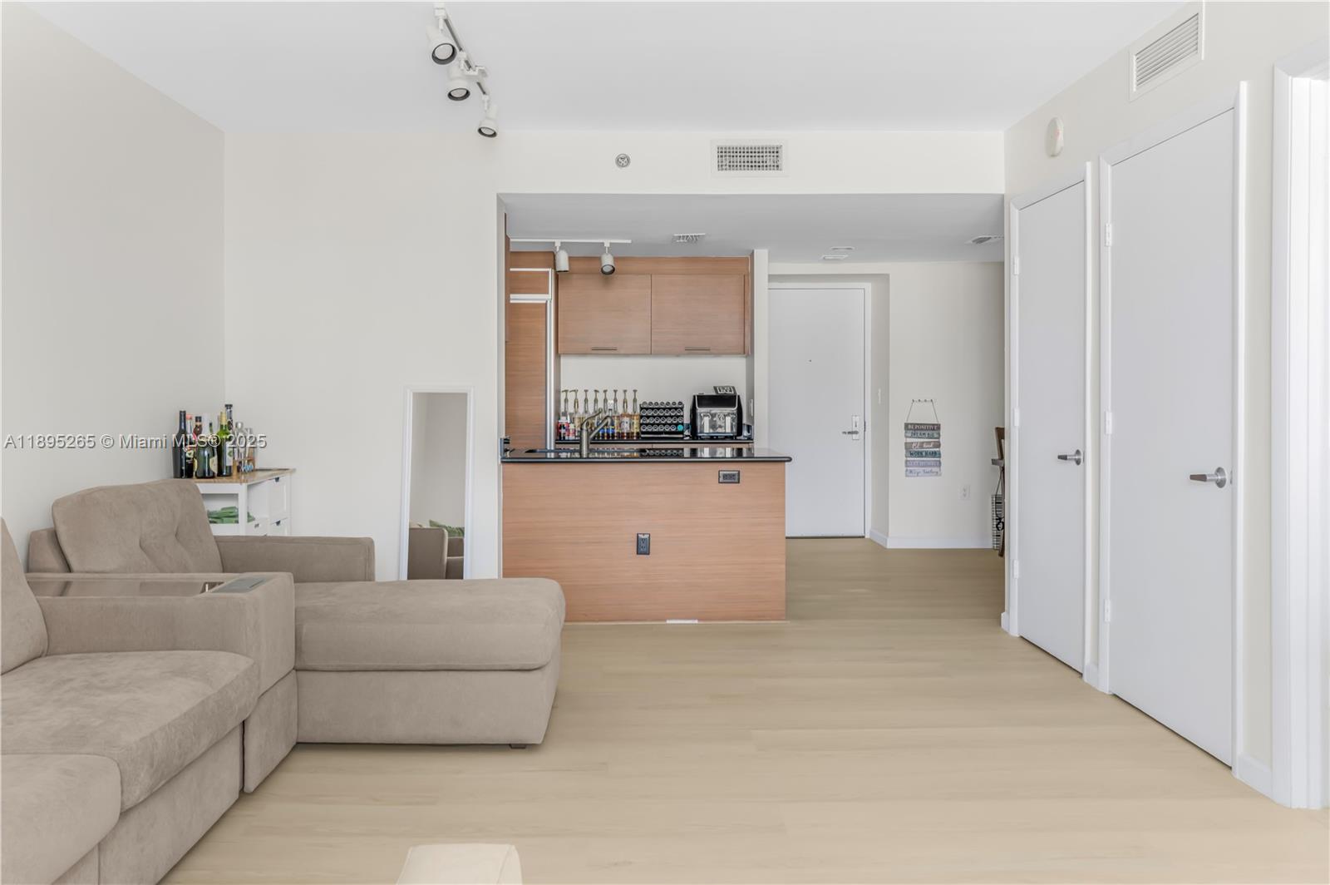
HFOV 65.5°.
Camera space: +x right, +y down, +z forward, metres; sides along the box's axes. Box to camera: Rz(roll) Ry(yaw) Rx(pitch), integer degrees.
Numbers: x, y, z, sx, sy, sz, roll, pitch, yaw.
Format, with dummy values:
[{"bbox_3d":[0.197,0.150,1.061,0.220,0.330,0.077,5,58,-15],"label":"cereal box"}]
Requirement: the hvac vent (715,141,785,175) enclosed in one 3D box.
[{"bbox_3d":[0.461,-1.548,5.630,0.405,0.190,0.025,0,2,-2],"label":"hvac vent"}]

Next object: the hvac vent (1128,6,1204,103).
[{"bbox_3d":[1.897,-1.475,3.920,0.025,0.220,0.540,0,2,-2],"label":"hvac vent"}]

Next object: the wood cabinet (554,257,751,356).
[{"bbox_3d":[-0.098,-1.066,8.220,1.530,0.765,0.350,0,2,-2],"label":"wood cabinet"}]

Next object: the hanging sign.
[{"bbox_3d":[2.091,-0.034,8.370,0.305,0.620,0.020,0,2,-2],"label":"hanging sign"}]

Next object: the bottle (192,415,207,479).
[{"bbox_3d":[-2.279,0.020,5.060,0.075,0.305,0.075,0,2,-2],"label":"bottle"}]

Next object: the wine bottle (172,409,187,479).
[{"bbox_3d":[-2.342,0.013,5.020,0.085,0.325,0.085,0,2,-2],"label":"wine bottle"}]

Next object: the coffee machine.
[{"bbox_3d":[0.393,-0.229,8.100,0.410,0.390,0.360,0,2,-2],"label":"coffee machine"}]

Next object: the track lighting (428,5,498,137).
[{"bbox_3d":[-0.841,-1.523,4.320,0.140,0.215,1.260,0,2,-2],"label":"track lighting"}]

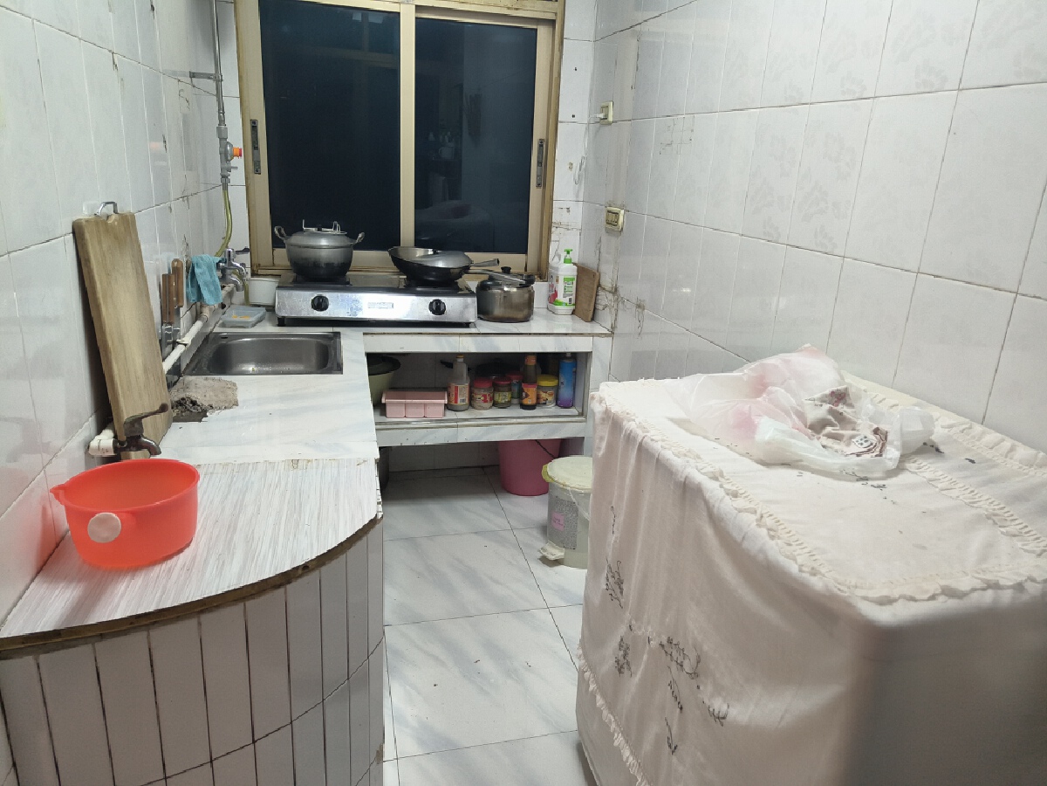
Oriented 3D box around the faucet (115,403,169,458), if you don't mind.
[{"bbox_3d":[-0.615,0.060,1.175,0.088,0.092,0.038,-2,18,-14],"label":"faucet"}]

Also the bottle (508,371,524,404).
[{"bbox_3d":[-0.027,-0.019,2.938,0.071,0.112,0.071,3,18,-1],"label":"bottle"}]

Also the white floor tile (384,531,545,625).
[{"bbox_3d":[-0.226,0.600,2.414,0.500,0.012,0.500,-2,18,-14],"label":"white floor tile"}]

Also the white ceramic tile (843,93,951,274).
[{"bbox_3d":[0.677,-0.380,1.312,0.010,0.297,0.199,-2,18,-14],"label":"white ceramic tile"}]

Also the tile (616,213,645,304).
[{"bbox_3d":[0.383,-0.476,2.541,0.012,0.300,0.200,-2,18,-14],"label":"tile"}]

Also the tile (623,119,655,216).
[{"bbox_3d":[0.391,-0.756,2.428,0.012,0.300,0.200,-2,18,-14],"label":"tile"}]

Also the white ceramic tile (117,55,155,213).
[{"bbox_3d":[-0.815,-0.534,1.518,0.010,0.298,0.200,-1,18,-14],"label":"white ceramic tile"}]

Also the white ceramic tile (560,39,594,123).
[{"bbox_3d":[0.208,-1.213,2.840,0.124,0.298,0.010,-2,18,-14],"label":"white ceramic tile"}]

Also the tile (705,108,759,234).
[{"bbox_3d":[0.538,-0.570,1.878,0.010,0.298,0.200,-2,18,-14],"label":"tile"}]

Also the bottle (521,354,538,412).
[{"bbox_3d":[0.023,-0.037,2.760,0.065,0.208,0.065,2,18,-3],"label":"bottle"}]

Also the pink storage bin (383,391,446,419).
[{"bbox_3d":[-0.413,0.042,2.743,0.238,0.075,0.110,0,18,-9],"label":"pink storage bin"}]

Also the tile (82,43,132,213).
[{"bbox_3d":[-0.767,-0.472,1.334,0.010,0.298,0.200,-1,18,-14],"label":"tile"}]

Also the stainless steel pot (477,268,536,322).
[{"bbox_3d":[-0.062,-0.397,2.875,0.232,0.199,0.232,3,18,-2],"label":"stainless steel pot"}]

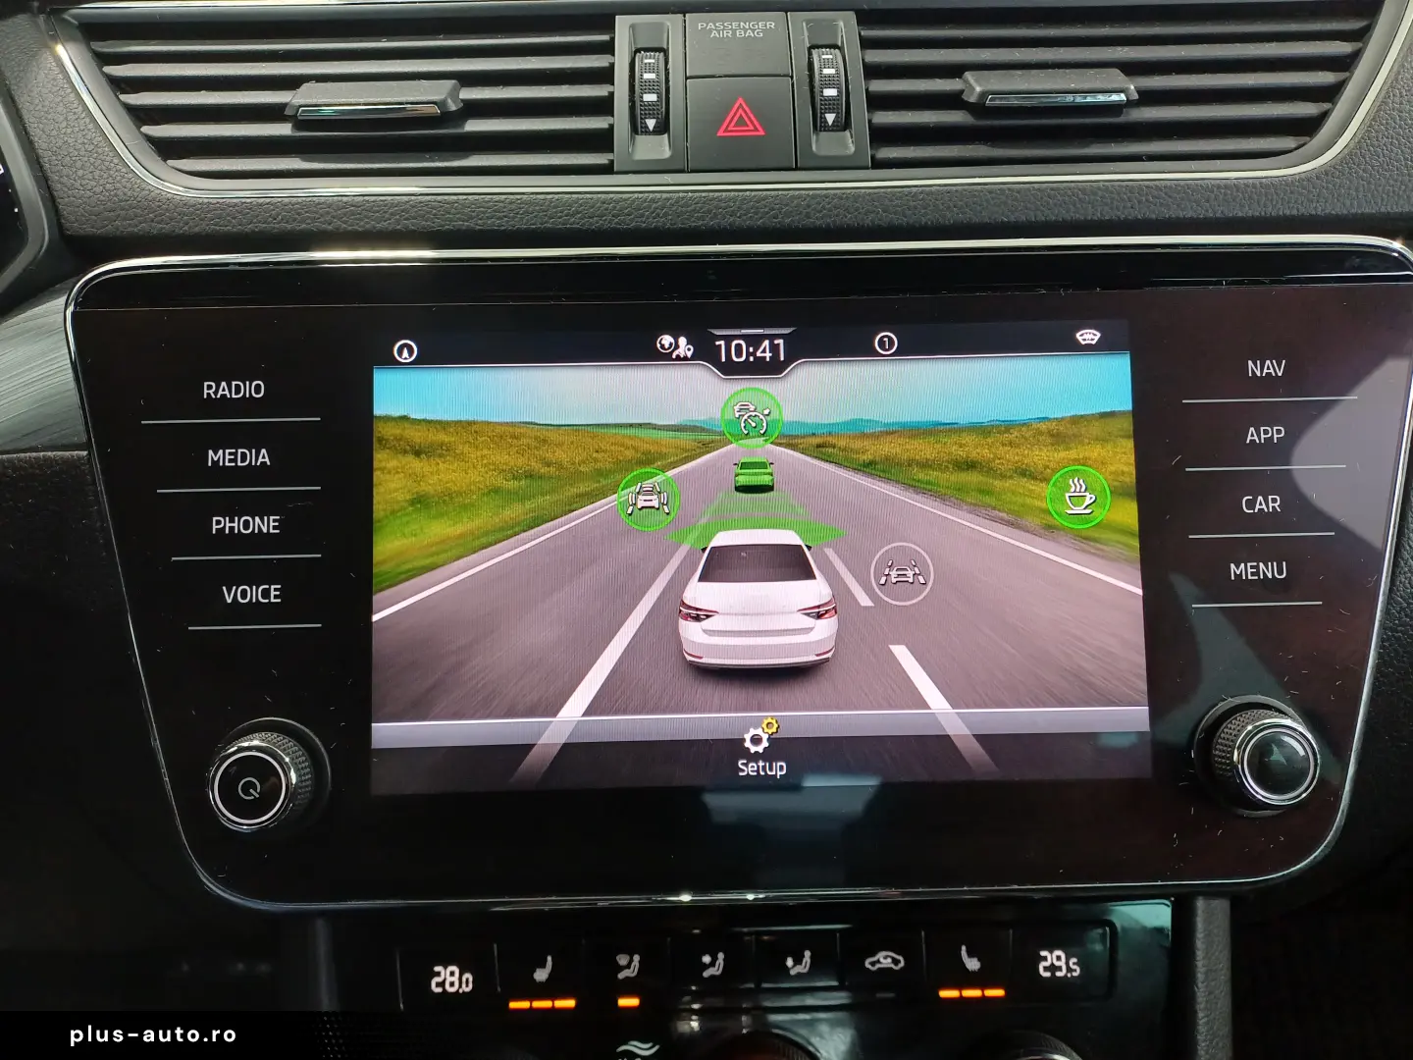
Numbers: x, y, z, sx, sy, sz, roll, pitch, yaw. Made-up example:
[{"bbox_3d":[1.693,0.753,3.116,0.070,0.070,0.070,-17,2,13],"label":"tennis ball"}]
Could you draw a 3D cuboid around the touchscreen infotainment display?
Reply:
[{"bbox_3d":[0.012,0.006,0.235,0.175,0.105,0.010,-1,-4,-1],"label":"touchscreen infotainment display"}]

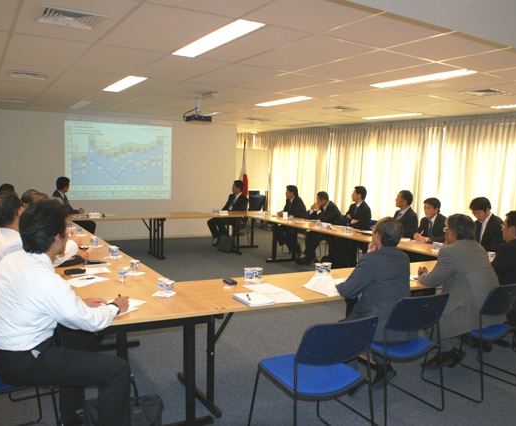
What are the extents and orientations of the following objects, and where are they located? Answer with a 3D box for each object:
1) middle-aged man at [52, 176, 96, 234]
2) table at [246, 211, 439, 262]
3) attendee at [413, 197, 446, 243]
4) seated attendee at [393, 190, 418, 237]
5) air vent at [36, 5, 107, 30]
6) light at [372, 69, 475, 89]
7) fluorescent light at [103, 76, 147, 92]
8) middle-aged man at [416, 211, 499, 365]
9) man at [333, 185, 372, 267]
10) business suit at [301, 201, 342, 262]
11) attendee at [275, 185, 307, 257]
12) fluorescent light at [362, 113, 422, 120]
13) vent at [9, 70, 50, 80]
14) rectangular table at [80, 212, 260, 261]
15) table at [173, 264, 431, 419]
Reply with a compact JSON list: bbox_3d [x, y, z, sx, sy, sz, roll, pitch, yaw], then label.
[{"bbox_3d":[-3.234,0.051,8.429,0.786,1.316,0.570,2,6,-1],"label":"middle-aged man"},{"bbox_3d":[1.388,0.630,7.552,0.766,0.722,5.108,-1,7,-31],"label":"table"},{"bbox_3d":[2.245,0.449,6.380,0.560,1.300,0.780,7,7,39],"label":"attendee"},{"bbox_3d":[2.223,0.367,7.235,0.766,1.375,0.511,0,6,-25],"label":"seated attendee"},{"bbox_3d":[-1.252,-1.301,3.180,0.400,0.050,0.400,-2,6,-31],"label":"air vent"},{"bbox_3d":[1.689,-1.407,5.002,0.220,0.060,1.220,-2,6,-31],"label":"light"},{"bbox_3d":[-1.622,-1.566,5.798,0.210,0.060,1.230,-2,6,-31],"label":"fluorescent light"},{"bbox_3d":[1.740,0.666,4.247,0.589,1.326,0.747,-2,7,-37],"label":"middle-aged man"},{"bbox_3d":[1.446,0.257,7.398,0.750,1.330,0.520,-1,6,-26],"label":"man"},{"bbox_3d":[1.072,0.315,8.263,0.740,1.050,0.530,0,6,-25],"label":"business suit"},{"bbox_3d":[0.727,0.111,9.554,0.786,1.307,0.530,-1,7,-31],"label":"attendee"},{"bbox_3d":[2.346,-1.734,8.511,0.220,0.060,1.220,-2,6,-31],"label":"fluorescent light"},{"bbox_3d":[-2.533,-1.544,5.336,0.400,0.050,0.400,-2,6,-31],"label":"vent"},{"bbox_3d":[-1.680,0.405,8.234,3.020,0.740,0.780,-1,6,-25],"label":"rectangular table"},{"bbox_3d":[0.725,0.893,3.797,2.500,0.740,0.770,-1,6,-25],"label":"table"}]

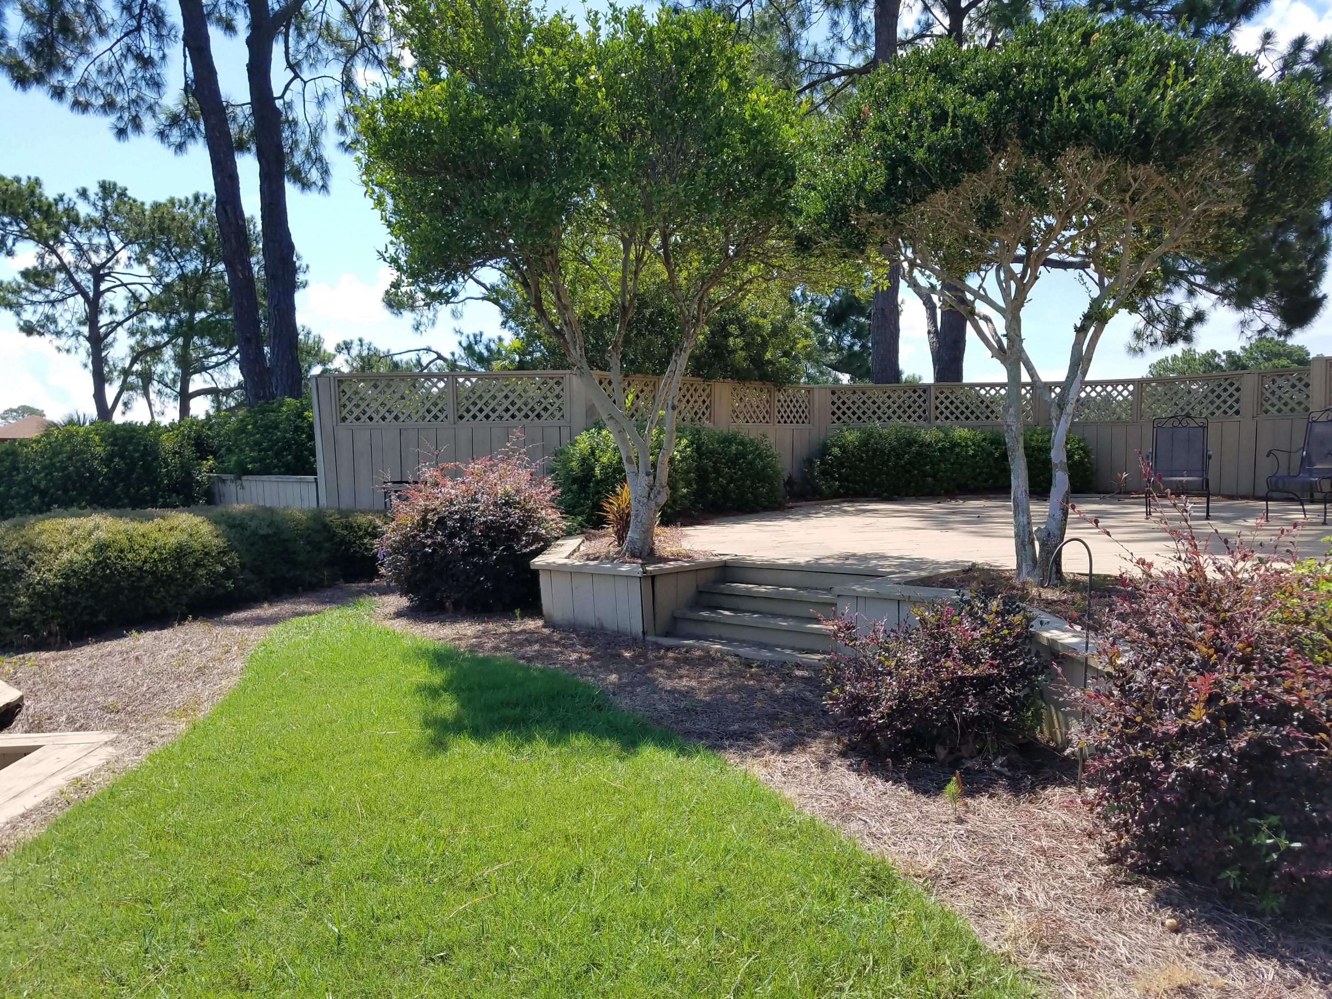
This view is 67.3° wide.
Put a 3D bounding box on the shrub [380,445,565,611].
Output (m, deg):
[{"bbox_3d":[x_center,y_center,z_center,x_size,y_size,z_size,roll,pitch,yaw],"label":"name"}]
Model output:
[{"bbox_3d":[-1.590,0.193,8.220,1.400,1.220,1.350,-1,4,-11],"label":"shrub"}]

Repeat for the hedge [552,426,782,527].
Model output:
[{"bbox_3d":[0.090,-0.347,11.750,1.100,1.050,3.100,2,4,38],"label":"hedge"}]

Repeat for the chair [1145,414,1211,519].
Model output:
[{"bbox_3d":[5.630,-0.351,11.020,0.640,1.080,0.710,1,4,28],"label":"chair"}]

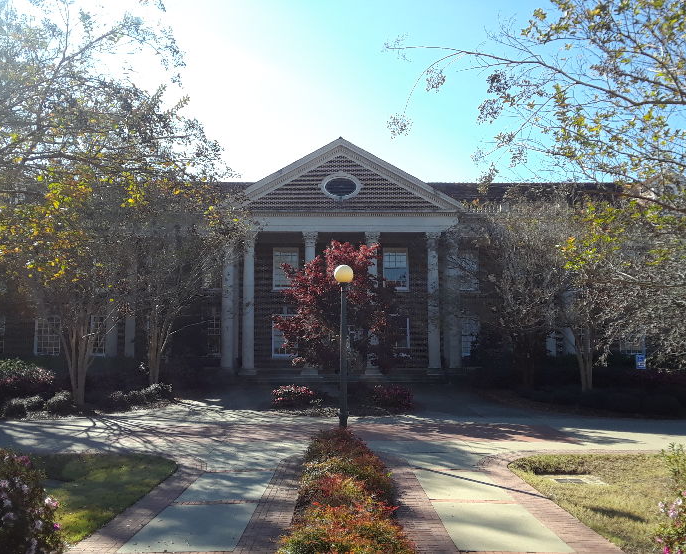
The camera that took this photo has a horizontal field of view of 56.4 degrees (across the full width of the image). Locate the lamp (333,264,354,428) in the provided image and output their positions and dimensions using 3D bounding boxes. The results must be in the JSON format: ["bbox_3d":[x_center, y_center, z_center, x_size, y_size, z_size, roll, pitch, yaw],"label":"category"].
[{"bbox_3d":[0.010,1.250,10.200,0.320,2.920,0.320,0,-6,0],"label":"lamp"}]

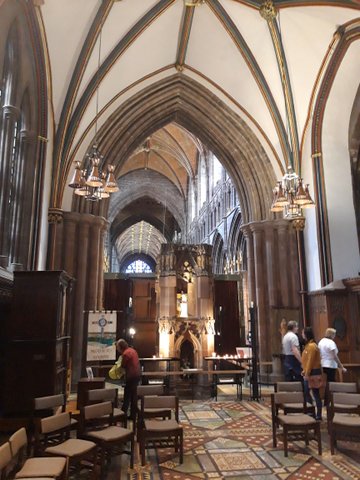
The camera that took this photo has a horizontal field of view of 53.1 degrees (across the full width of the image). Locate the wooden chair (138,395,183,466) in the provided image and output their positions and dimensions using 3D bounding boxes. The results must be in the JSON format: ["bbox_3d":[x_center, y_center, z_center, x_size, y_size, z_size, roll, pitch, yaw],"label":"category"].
[{"bbox_3d":[-0.262,2.683,5.127,0.543,0.769,0.492,1,-11,-6],"label":"wooden chair"}]

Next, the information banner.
[{"bbox_3d":[-1.884,2.288,8.632,0.687,1.199,0.051,1,-11,-6],"label":"information banner"}]

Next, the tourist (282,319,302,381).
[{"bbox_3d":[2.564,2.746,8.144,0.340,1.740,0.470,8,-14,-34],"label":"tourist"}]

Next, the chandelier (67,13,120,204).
[{"bbox_3d":[-1.782,-2.951,7.754,1.004,4.407,1.004,1,-11,-6],"label":"chandelier"}]

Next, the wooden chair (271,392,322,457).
[{"bbox_3d":[1.724,2.725,5.353,0.553,0.769,0.482,1,-11,-6],"label":"wooden chair"}]

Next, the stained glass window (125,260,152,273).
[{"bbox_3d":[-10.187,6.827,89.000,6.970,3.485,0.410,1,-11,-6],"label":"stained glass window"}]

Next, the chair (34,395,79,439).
[{"bbox_3d":[-1.767,2.630,5.086,0.490,0.750,0.520,-11,-16,44],"label":"chair"}]

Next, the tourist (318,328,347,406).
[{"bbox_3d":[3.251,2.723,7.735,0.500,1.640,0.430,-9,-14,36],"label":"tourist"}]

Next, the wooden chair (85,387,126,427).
[{"bbox_3d":[-1.147,2.714,5.498,0.520,0.750,0.490,5,-13,-24],"label":"wooden chair"}]

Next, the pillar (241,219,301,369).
[{"bbox_3d":[2.653,1.673,10.501,1.333,4.510,1.281,1,-11,-6],"label":"pillar"}]

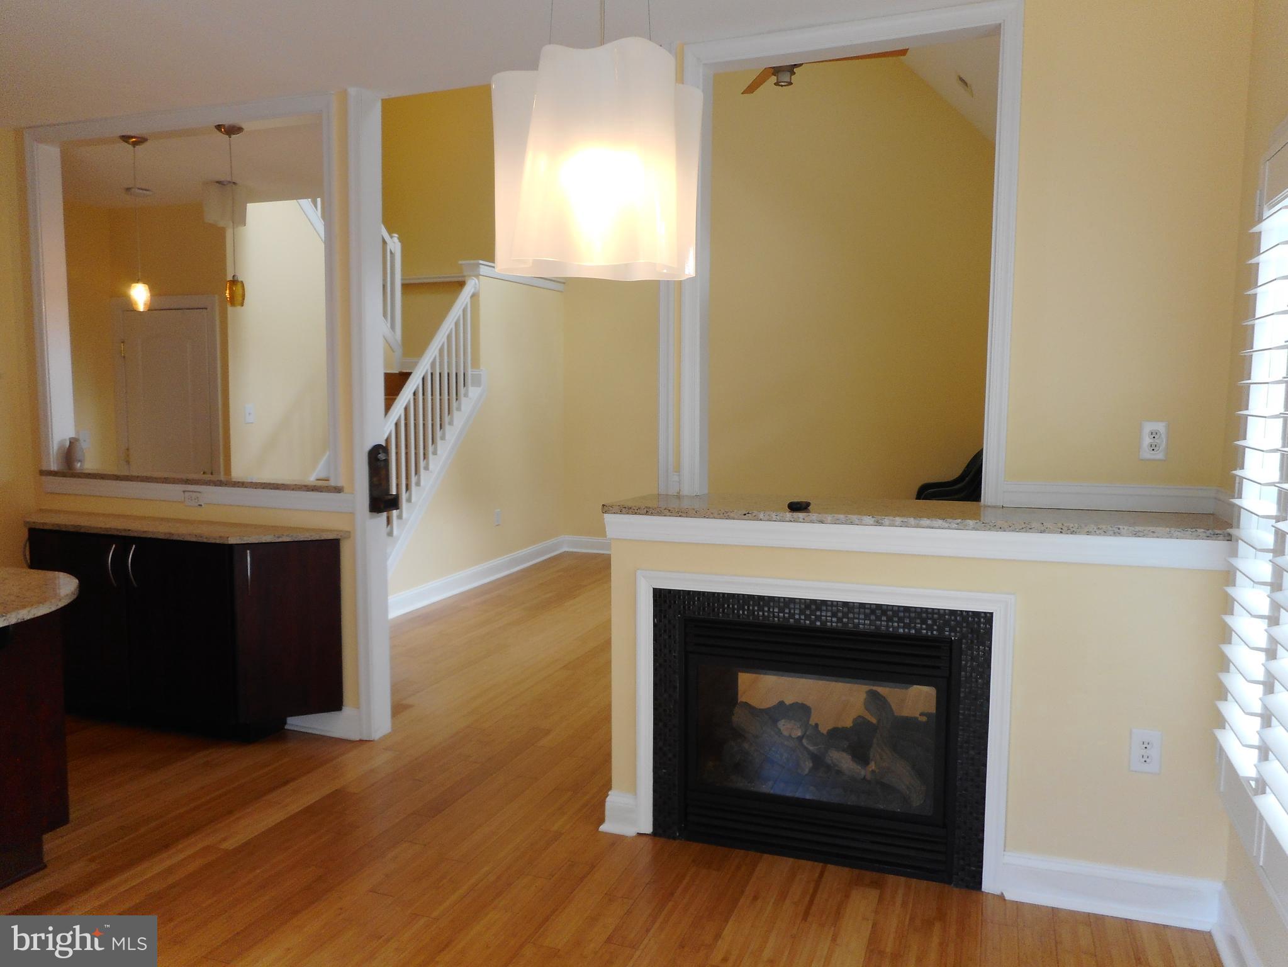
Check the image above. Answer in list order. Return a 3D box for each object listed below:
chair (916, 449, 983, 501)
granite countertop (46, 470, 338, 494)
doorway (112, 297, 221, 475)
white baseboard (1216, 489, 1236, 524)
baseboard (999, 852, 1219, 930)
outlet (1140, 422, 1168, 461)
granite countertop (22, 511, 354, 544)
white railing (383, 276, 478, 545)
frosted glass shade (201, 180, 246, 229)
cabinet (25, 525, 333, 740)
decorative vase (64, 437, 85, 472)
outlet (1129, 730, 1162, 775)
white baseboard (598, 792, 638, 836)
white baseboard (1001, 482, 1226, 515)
[{"bbox_3d":[2.595,0.289,6.980,0.850,1.120,0.800,-1,5,-12],"label":"chair"},{"bbox_3d":[-2.036,-0.016,4.253,1.710,0.031,0.210,2,5,18],"label":"granite countertop"},{"bbox_3d":[-3.174,-0.171,6.271,0.940,2.145,0.110,2,5,21],"label":"doorway"},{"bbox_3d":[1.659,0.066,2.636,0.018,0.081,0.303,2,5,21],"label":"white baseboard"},{"bbox_3d":[1.323,1.162,2.657,0.555,0.134,0.022,2,5,18],"label":"baseboard"},{"bbox_3d":[1.551,-0.129,2.831,0.072,0.117,0.010,2,5,21],"label":"outlet"},{"bbox_3d":[-2.129,0.197,4.068,1.760,0.032,0.330,2,5,18],"label":"granite countertop"},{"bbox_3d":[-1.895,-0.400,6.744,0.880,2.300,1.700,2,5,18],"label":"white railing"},{"bbox_3d":[-2.423,-1.605,5.374,0.244,0.236,0.244,2,5,21],"label":"frosted glass shade"},{"bbox_3d":[-2.164,0.648,4.148,1.766,0.868,0.300,2,5,21],"label":"cabinet"},{"bbox_3d":[-2.740,-0.137,4.480,0.085,0.165,0.085,2,5,18],"label":"decorative vase"},{"bbox_3d":[1.405,0.749,2.609,0.074,0.120,0.010,2,5,18],"label":"outlet"},{"bbox_3d":[-0.078,1.109,3.126,0.125,0.134,0.024,2,5,18],"label":"white baseboard"},{"bbox_3d":[1.429,0.044,2.887,0.589,0.081,0.018,2,5,21],"label":"white baseboard"}]

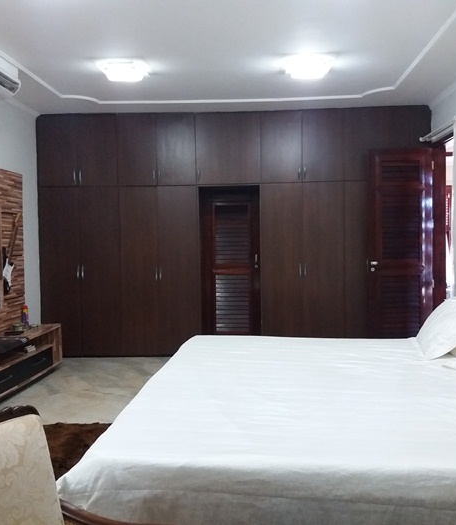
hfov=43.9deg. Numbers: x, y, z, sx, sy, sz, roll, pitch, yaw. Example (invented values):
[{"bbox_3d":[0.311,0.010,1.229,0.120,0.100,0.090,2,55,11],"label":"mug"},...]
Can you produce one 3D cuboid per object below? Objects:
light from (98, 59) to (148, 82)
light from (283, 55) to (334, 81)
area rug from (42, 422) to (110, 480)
[{"bbox_3d":[-0.970,-1.742,5.221,0.430,0.120,0.430,-1,2,4],"label":"light"},{"bbox_3d":[0.732,-1.764,5.149,0.430,0.120,0.430,-1,2,4],"label":"light"},{"bbox_3d":[-1.103,1.295,3.489,1.500,0.030,2.000,-1,2,4],"label":"area rug"}]

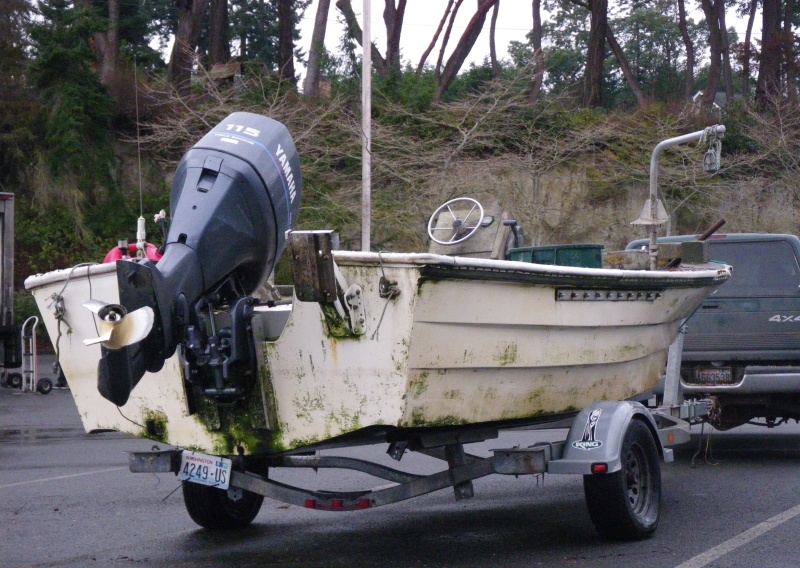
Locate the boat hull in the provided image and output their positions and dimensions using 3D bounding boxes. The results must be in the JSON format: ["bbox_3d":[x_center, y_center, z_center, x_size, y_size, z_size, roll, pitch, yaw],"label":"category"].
[{"bbox_3d":[0.797,0.319,10.881,2.170,0.930,6.850,-3,-1,29],"label":"boat hull"}]

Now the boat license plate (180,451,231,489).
[{"bbox_3d":[-1.001,0.961,9.170,0.305,0.152,0.012,7,0,27],"label":"boat license plate"}]

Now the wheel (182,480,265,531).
[{"bbox_3d":[-0.987,1.092,10.058,0.183,0.591,0.591,-3,-2,29],"label":"wheel"}]

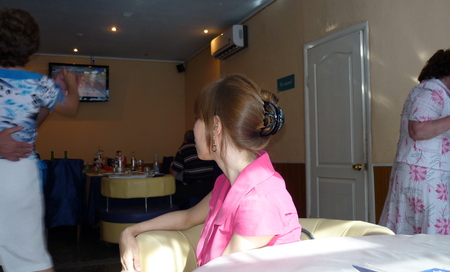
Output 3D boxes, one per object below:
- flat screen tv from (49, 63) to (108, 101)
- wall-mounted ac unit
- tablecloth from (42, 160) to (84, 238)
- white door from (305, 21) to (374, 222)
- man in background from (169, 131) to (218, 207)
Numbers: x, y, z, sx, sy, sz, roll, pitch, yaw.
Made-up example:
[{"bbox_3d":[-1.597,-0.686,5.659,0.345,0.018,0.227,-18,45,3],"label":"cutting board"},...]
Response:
[{"bbox_3d":[-2.176,-0.801,6.439,0.840,0.540,0.090,1,-4,-15],"label":"flat screen tv"},{"bbox_3d":[0.048,-1.108,5.132,0.190,0.260,0.700,1,-4,-23],"label":"wall-mounted ac unit"},{"bbox_3d":[-2.123,0.857,5.750,0.450,1.020,0.430,-1,-3,9],"label":"tablecloth"},{"bbox_3d":[0.890,0.213,3.453,0.090,2.090,0.725,2,-4,-30],"label":"white door"},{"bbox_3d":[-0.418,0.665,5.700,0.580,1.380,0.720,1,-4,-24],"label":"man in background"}]

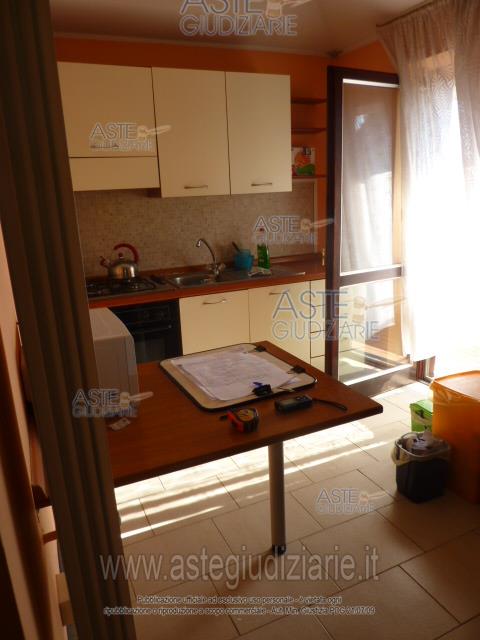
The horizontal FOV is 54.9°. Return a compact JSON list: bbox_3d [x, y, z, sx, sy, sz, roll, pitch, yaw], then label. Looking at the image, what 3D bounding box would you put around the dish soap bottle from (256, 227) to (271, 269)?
[{"bbox_3d":[0.167,-0.499,3.283,0.083,0.272,0.055,-5,15,-8],"label":"dish soap bottle"}]

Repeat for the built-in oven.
[{"bbox_3d":[-0.722,0.151,2.941,0.600,0.600,0.560,-9,16,-22],"label":"built-in oven"}]

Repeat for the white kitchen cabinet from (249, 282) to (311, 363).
[{"bbox_3d":[0.162,0.070,3.289,0.450,0.750,0.570,-9,17,-22],"label":"white kitchen cabinet"}]

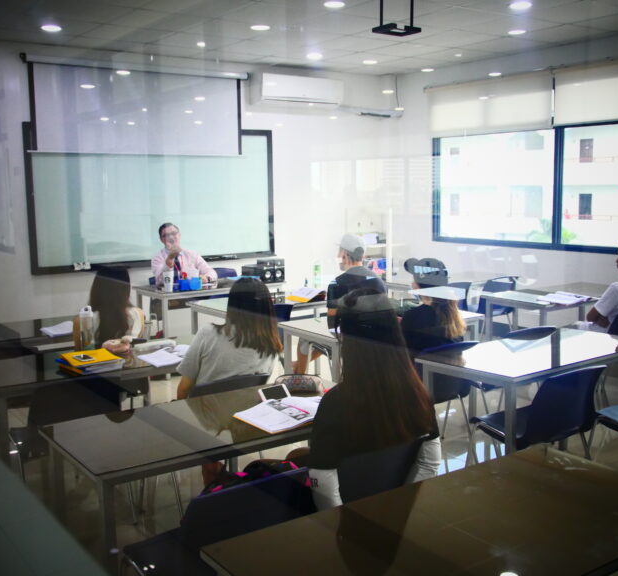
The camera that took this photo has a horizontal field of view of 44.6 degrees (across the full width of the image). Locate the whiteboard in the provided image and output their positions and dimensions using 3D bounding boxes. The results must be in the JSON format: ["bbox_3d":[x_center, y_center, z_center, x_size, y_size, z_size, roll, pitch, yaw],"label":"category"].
[{"bbox_3d":[-1.699,-1.065,8.757,3.052,1.576,0.060,-6,9,-35],"label":"whiteboard"}]

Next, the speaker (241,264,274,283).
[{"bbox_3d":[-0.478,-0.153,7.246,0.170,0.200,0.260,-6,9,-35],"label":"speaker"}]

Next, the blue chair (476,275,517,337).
[{"bbox_3d":[1.703,0.277,7.333,0.460,0.770,0.500,-6,9,-35],"label":"blue chair"}]

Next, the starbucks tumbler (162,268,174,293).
[{"bbox_3d":[-1.250,-0.066,6.689,0.090,0.190,0.090,-1,8,0],"label":"starbucks tumbler"}]

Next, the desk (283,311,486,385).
[{"bbox_3d":[0.511,0.588,5.159,1.280,0.745,0.630,-6,9,-35],"label":"desk"}]

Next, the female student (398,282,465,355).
[{"bbox_3d":[0.635,0.435,4.472,0.470,1.226,0.690,-6,9,-35],"label":"female student"}]

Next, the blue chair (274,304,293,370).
[{"bbox_3d":[-0.428,0.502,5.793,0.460,0.770,0.500,-6,9,-35],"label":"blue chair"}]

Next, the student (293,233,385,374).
[{"bbox_3d":[0.245,0.227,5.849,0.510,1.287,0.740,-6,9,-35],"label":"student"}]

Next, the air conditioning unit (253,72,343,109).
[{"bbox_3d":[-0.127,-2.476,9.593,1.242,0.363,0.250,-6,9,-35],"label":"air conditioning unit"}]

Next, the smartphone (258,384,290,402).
[{"bbox_3d":[-0.144,0.446,3.210,0.142,0.070,0.009,-15,-27,-37],"label":"smartphone"}]

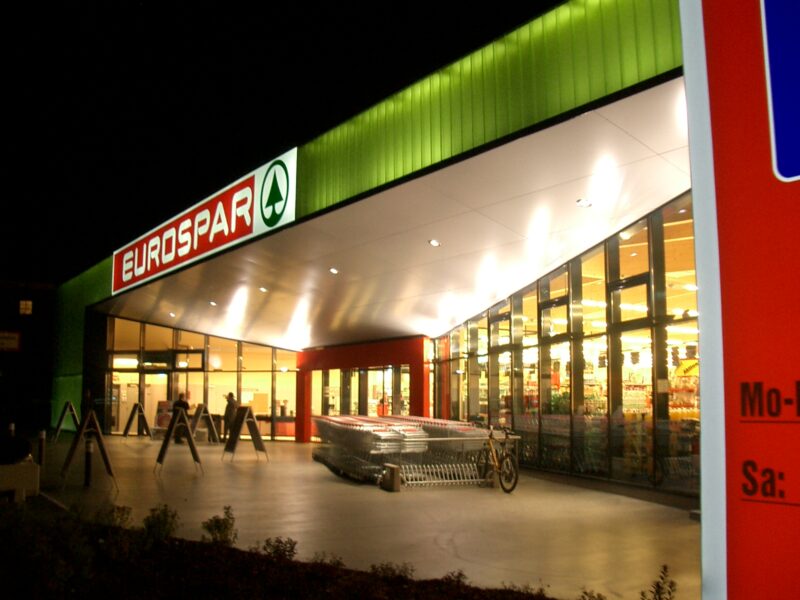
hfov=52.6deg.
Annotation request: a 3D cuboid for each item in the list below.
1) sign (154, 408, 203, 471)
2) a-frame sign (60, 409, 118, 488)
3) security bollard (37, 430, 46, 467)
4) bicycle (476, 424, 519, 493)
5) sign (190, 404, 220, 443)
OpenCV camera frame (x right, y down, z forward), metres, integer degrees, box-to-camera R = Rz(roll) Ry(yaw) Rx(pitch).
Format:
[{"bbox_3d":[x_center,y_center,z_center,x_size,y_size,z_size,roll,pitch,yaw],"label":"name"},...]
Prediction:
[{"bbox_3d":[-4.540,2.911,16.664,0.900,1.330,0.670,3,-7,-25],"label":"sign"},{"bbox_3d":[-5.444,2.612,14.215,0.900,1.330,0.670,3,-7,-25],"label":"a-frame sign"},{"bbox_3d":[-8.030,3.316,18.175,0.160,0.800,0.160,0,-7,0],"label":"security bollard"},{"bbox_3d":[1.635,2.751,14.021,0.600,1.040,1.740,2,-7,-19],"label":"bicycle"},{"bbox_3d":[-6.592,4.153,27.064,0.900,1.330,0.670,4,-8,-30],"label":"sign"}]

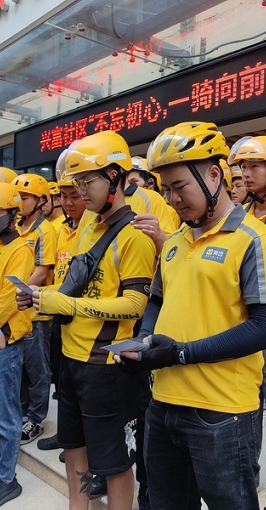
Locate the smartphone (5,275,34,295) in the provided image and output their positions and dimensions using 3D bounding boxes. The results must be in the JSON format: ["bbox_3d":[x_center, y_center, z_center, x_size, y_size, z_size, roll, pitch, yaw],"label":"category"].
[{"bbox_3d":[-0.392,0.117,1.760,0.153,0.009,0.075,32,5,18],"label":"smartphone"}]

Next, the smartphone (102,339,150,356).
[{"bbox_3d":[-0.023,0.276,1.460,0.076,0.009,0.155,7,3,32],"label":"smartphone"}]

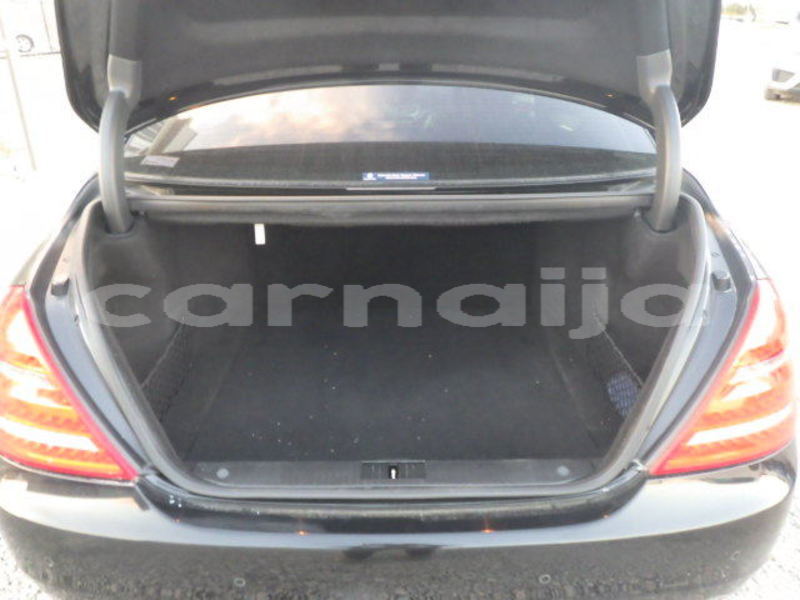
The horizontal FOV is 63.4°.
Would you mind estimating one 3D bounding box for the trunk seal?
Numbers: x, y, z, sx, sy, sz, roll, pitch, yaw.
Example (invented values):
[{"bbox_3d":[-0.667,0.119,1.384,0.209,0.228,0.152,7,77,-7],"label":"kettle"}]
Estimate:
[{"bbox_3d":[-0.017,0.046,1.372,1.360,0.190,0.720,0,64,0],"label":"trunk seal"}]

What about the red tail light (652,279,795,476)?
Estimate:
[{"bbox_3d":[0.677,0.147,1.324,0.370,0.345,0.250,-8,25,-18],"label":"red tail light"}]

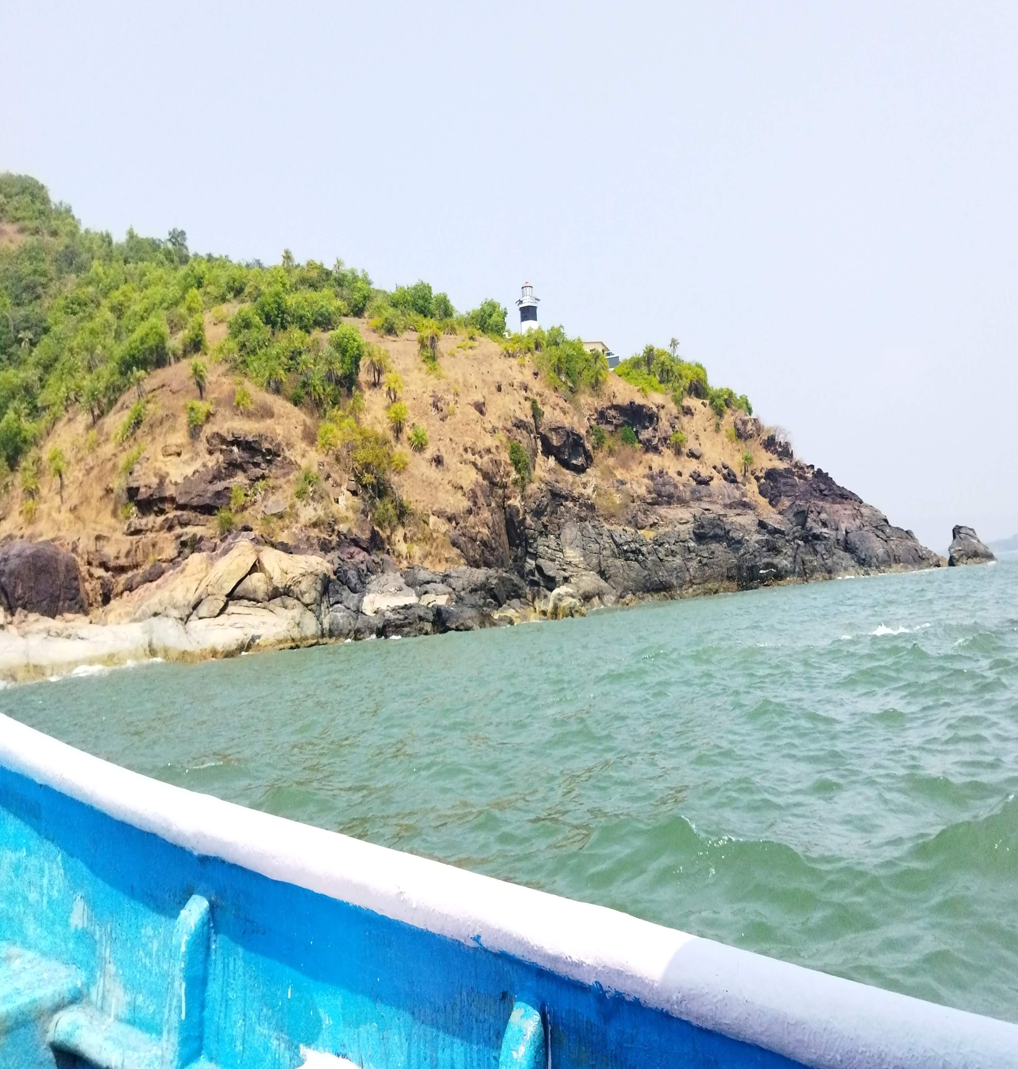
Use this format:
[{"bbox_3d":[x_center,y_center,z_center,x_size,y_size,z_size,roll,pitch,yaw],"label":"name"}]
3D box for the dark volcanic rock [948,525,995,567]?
[{"bbox_3d":[58.190,1.470,133.000,5.300,4.700,4.600,-8,-4,23],"label":"dark volcanic rock"}]

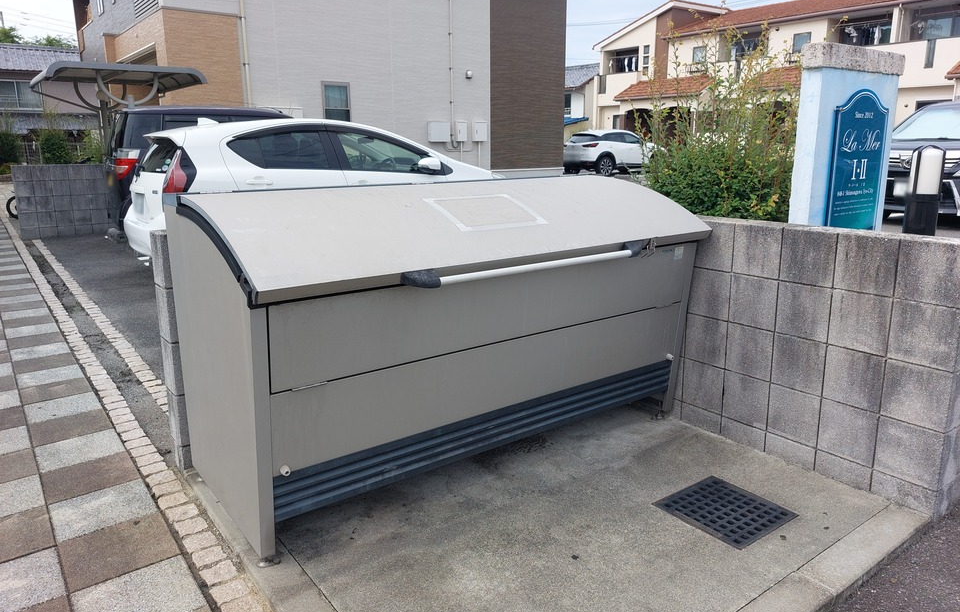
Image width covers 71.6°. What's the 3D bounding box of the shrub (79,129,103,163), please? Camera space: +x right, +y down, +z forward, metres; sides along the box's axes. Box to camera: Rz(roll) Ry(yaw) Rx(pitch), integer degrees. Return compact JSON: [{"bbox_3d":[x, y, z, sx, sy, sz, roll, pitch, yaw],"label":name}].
[{"bbox_3d":[-12.874,-5.088,22.000,0.900,1.550,0.900,-9,15,-34],"label":"shrub"}]

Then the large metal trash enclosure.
[{"bbox_3d":[-0.058,0.070,2.532,1.826,1.045,0.935,-10,16,-36],"label":"large metal trash enclosure"}]

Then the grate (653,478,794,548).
[{"bbox_3d":[0.809,0.682,2.196,0.322,0.030,0.334,-9,15,-33],"label":"grate"}]

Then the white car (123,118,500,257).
[{"bbox_3d":[-1.395,-1.139,6.863,4.020,1.450,1.695,-9,15,-33],"label":"white car"}]

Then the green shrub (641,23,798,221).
[{"bbox_3d":[1.301,-0.576,3.600,0.850,1.750,0.850,-9,15,-34],"label":"green shrub"}]

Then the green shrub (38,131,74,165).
[{"bbox_3d":[-14.634,-5.259,23.000,1.150,1.600,1.150,-9,15,-34],"label":"green shrub"}]

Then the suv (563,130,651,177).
[{"bbox_3d":[4.698,-5.413,23.402,4.275,1.540,1.765,-11,16,-38],"label":"suv"}]

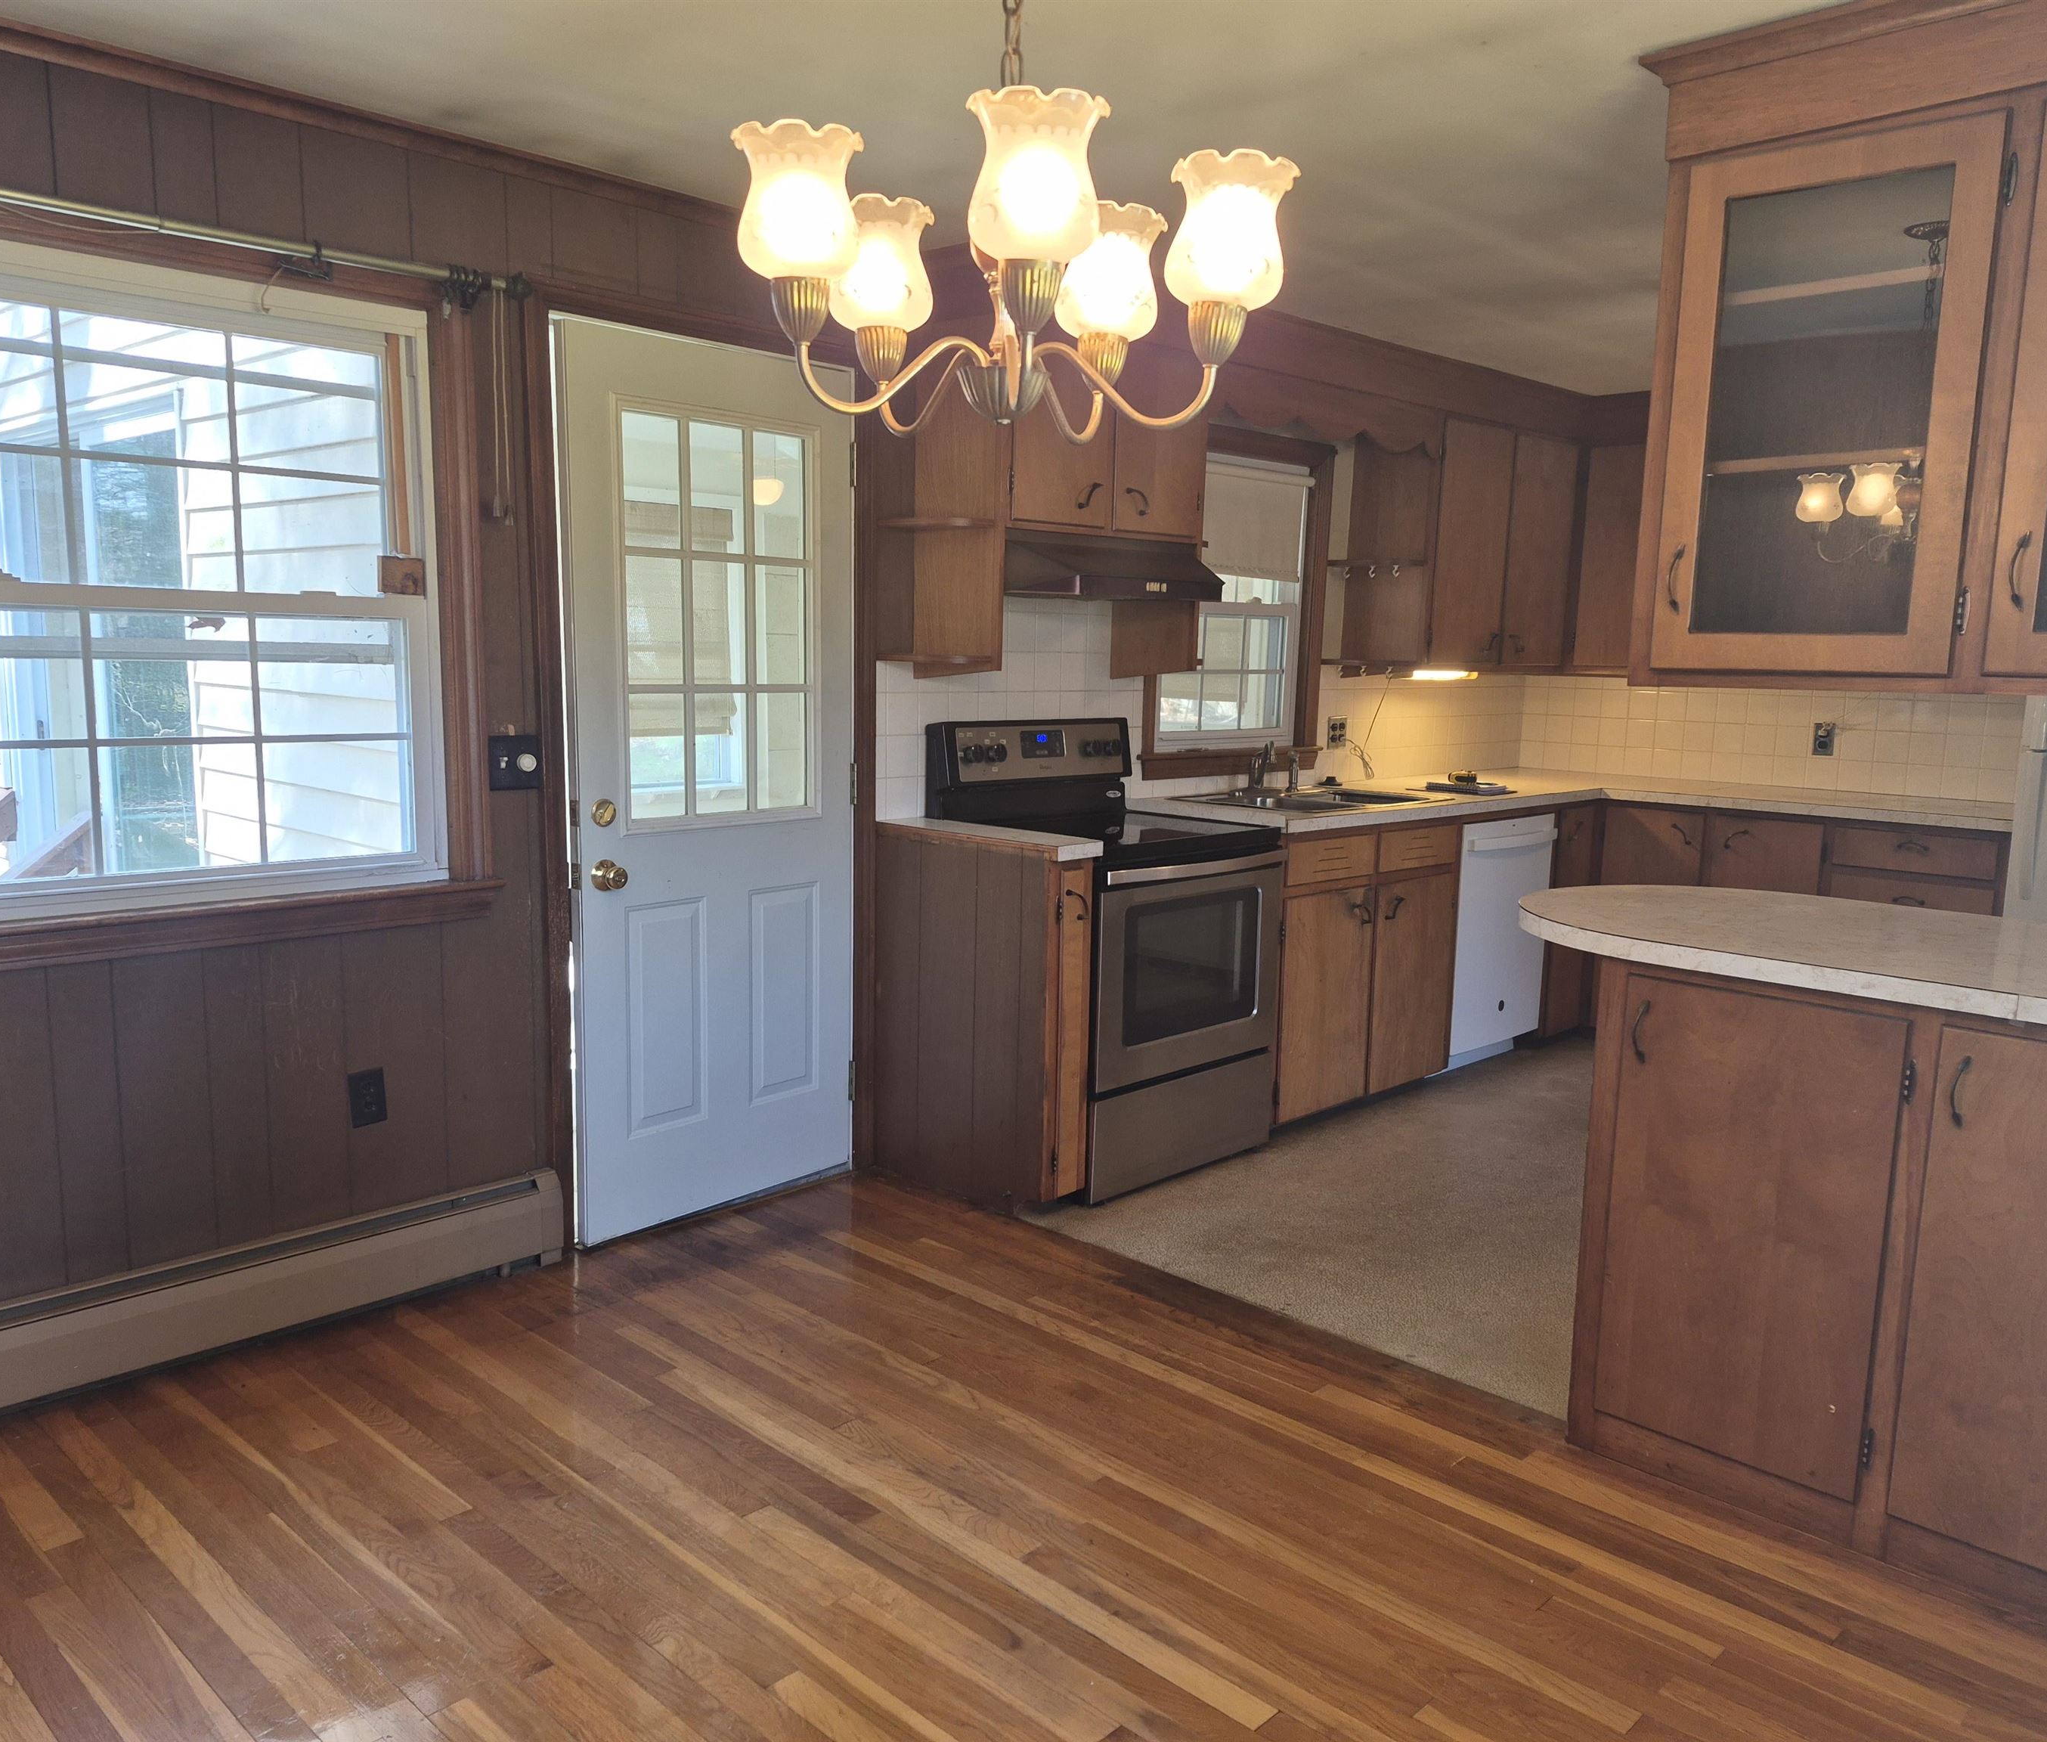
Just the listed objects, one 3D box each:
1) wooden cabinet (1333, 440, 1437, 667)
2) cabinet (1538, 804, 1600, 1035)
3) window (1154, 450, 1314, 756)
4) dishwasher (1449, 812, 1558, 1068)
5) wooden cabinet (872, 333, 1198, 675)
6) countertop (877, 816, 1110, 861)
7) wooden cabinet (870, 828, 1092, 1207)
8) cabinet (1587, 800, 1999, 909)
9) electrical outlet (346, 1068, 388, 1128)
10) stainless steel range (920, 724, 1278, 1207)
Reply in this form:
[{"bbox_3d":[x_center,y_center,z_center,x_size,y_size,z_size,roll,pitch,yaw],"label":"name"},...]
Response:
[{"bbox_3d":[1.220,-1.078,5.246,0.335,0.840,0.135,9,11,44],"label":"wooden cabinet"},{"bbox_3d":[1.716,0.140,5.725,0.645,0.852,0.390,9,11,44],"label":"cabinet"},{"bbox_3d":[0.684,-0.872,5.036,0.090,0.970,0.840,9,11,44],"label":"window"},{"bbox_3d":[1.386,0.205,5.340,0.645,0.838,0.604,9,11,44],"label":"dishwasher"},{"bbox_3d":[0.068,-0.945,4.089,0.335,0.865,0.910,9,11,44],"label":"wooden cabinet"},{"bbox_3d":[-0.096,-0.077,3.836,0.647,0.038,0.158,9,11,44],"label":"countertop"},{"bbox_3d":[-0.111,0.372,3.901,0.635,0.874,0.150,9,11,44],"label":"wooden cabinet"},{"bbox_3d":[2.755,0.204,5.405,1.280,0.852,0.618,9,11,44],"label":"cabinet"},{"bbox_3d":[-1.323,0.463,3.123,0.012,0.113,0.070,9,11,44],"label":"electrical outlet"},{"bbox_3d":[0.239,0.198,4.177,0.680,1.175,0.753,9,11,44],"label":"stainless steel range"}]

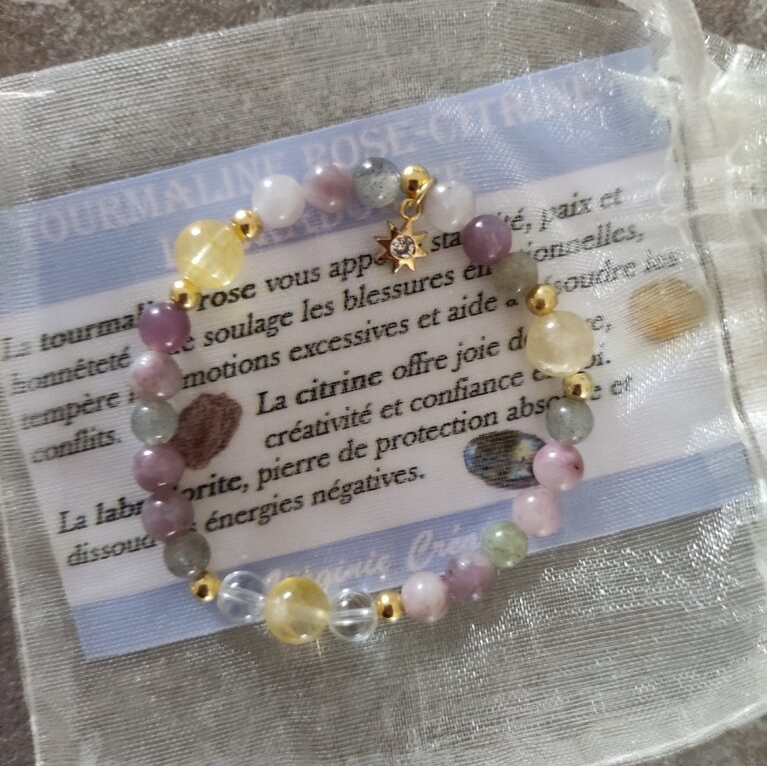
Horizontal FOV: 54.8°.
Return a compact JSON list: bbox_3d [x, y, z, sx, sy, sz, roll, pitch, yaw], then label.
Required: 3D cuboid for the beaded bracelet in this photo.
[{"bbox_3d":[-0.002,0.003,0.091,0.057,0.008,0.060,0,94,-2],"label":"beaded bracelet"}]

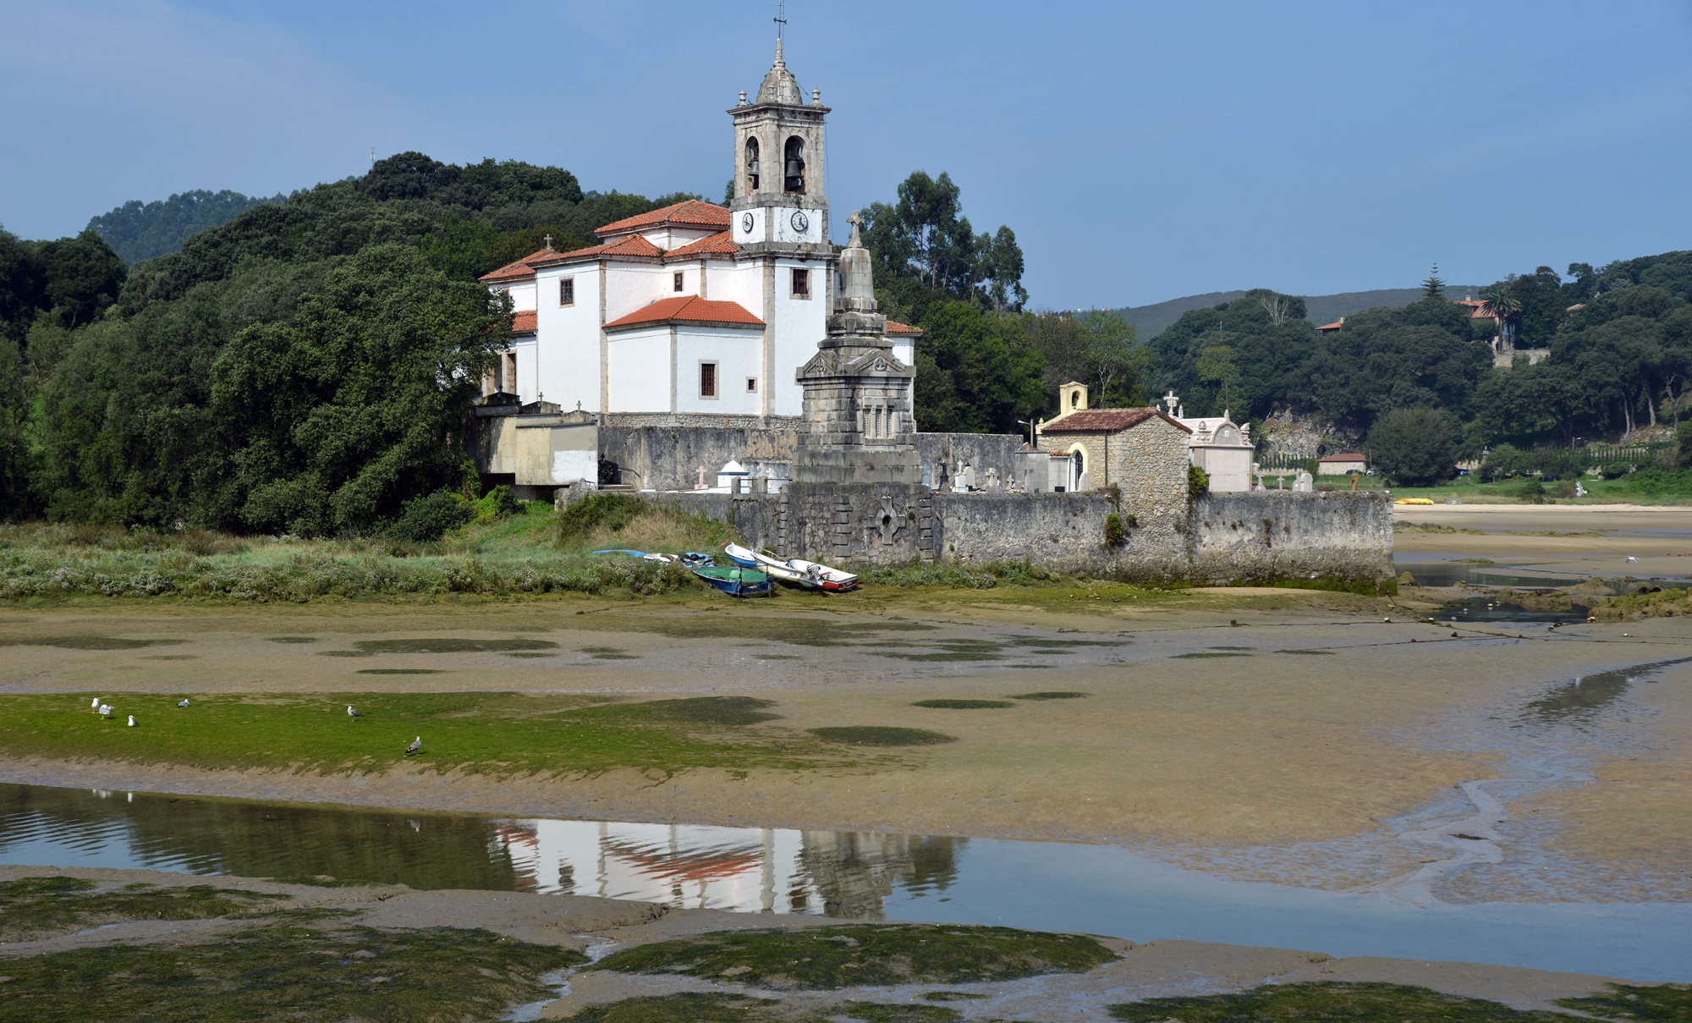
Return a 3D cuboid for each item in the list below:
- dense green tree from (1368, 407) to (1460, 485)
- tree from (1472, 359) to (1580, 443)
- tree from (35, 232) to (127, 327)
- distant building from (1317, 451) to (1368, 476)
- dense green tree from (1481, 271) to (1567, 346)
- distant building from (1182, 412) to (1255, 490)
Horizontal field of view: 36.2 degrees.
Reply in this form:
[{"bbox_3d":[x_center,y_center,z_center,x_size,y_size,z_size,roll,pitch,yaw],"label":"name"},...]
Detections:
[{"bbox_3d":[90.028,-10.375,409.902,14.673,12.577,14.673,0,1,0],"label":"dense green tree"},{"bbox_3d":[117.051,-19.001,445.000,18.000,14.800,16.000,0,0,0],"label":"tree"},{"bbox_3d":[-62.163,-18.304,209.787,7.623,9.018,7.623,0,1,0],"label":"tree"},{"bbox_3d":[87.348,-8.376,455.000,8.600,4.300,6.000,0,0,18],"label":"distant building"},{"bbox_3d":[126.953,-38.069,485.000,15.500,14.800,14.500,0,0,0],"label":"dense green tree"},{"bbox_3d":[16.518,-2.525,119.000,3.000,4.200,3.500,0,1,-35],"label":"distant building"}]

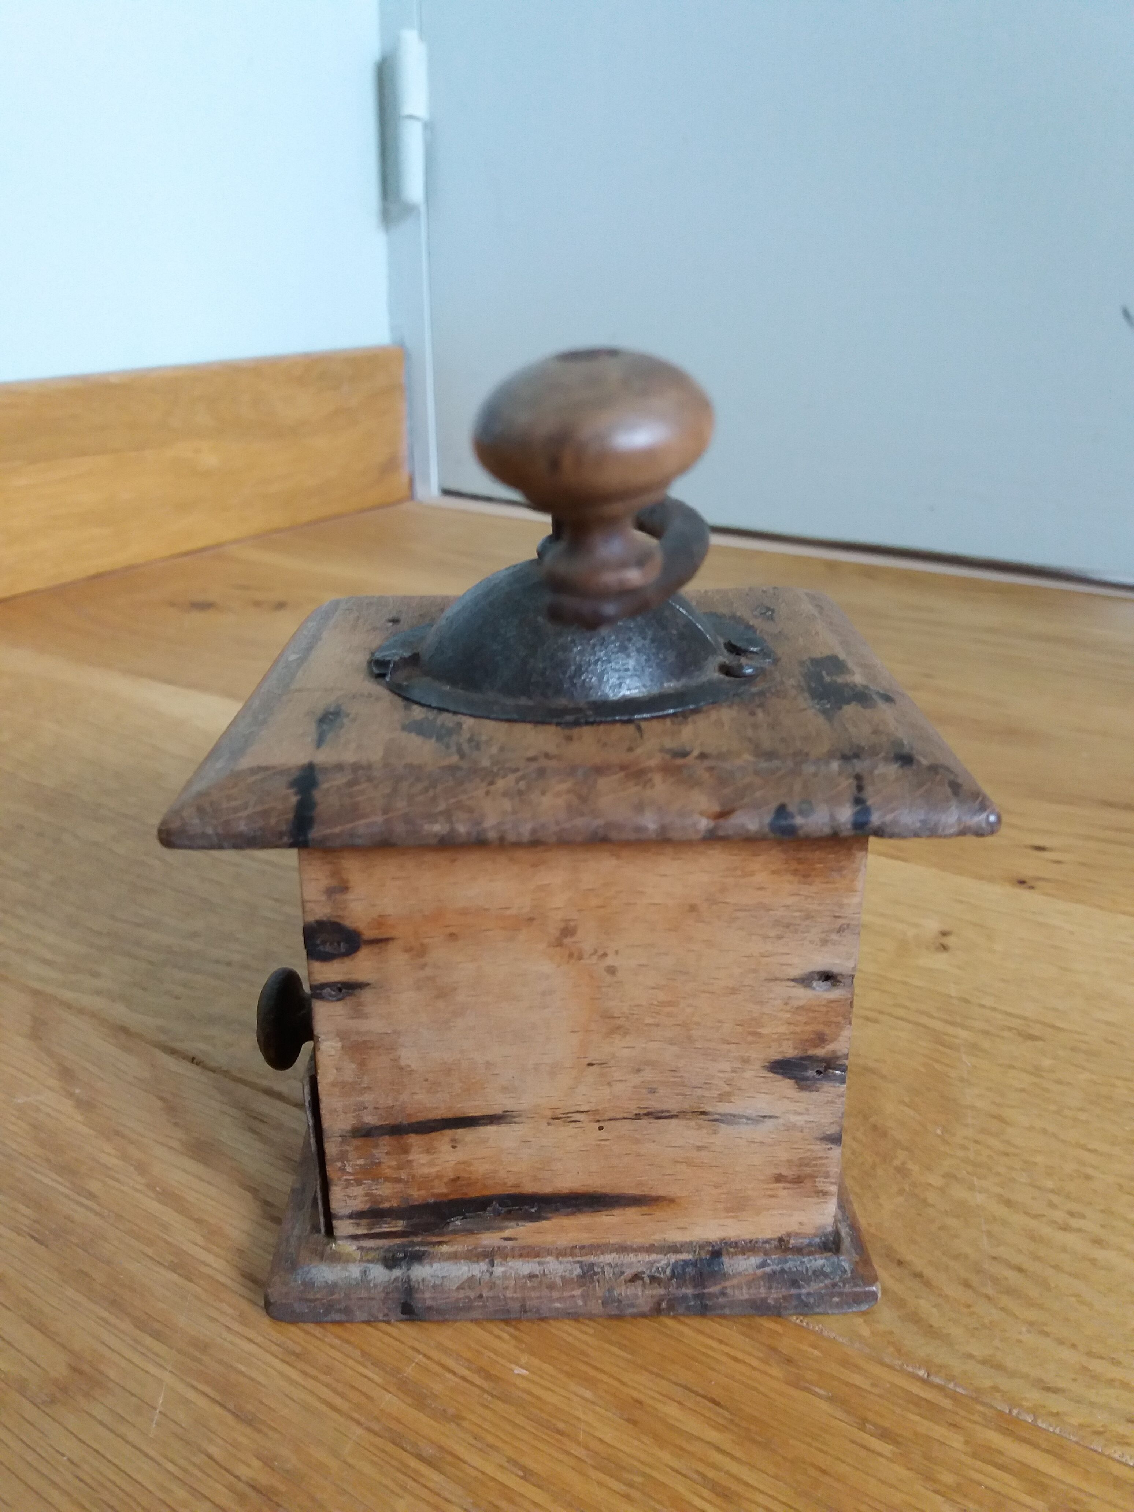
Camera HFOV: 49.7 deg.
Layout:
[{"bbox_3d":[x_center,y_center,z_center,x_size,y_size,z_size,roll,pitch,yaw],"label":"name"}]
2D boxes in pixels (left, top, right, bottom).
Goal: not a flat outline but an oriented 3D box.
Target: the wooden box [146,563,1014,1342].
[{"bbox_3d":[0.002,0.034,0.266,0.130,0.115,0.125,-1,23,0],"label":"wooden box"}]

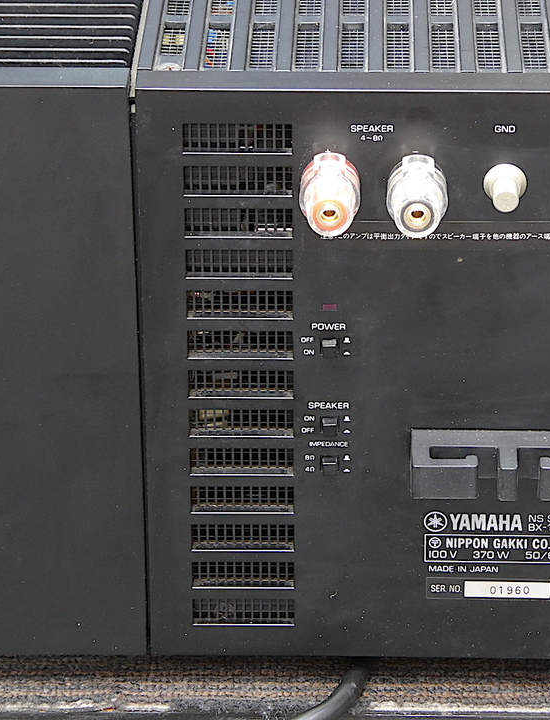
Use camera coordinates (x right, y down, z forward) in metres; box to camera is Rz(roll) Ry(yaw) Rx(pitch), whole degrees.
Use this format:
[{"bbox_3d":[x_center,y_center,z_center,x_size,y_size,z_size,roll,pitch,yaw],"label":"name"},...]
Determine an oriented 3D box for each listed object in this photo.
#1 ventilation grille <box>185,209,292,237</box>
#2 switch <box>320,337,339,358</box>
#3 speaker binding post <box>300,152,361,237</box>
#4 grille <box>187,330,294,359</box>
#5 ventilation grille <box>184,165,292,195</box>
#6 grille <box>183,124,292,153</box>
[{"bbox_3d":[-0.011,-0.044,0.937,0.034,0.010,0.005,0,26,2],"label":"ventilation grille"},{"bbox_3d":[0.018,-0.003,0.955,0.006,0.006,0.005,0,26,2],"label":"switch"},{"bbox_3d":[0.017,-0.051,0.921,0.019,0.019,0.025,0,26,2],"label":"speaker binding post"},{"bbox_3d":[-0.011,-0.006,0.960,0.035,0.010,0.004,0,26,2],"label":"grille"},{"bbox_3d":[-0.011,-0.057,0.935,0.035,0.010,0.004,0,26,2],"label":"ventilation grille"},{"bbox_3d":[-0.012,-0.070,0.924,0.034,0.010,0.005,0,26,2],"label":"grille"}]

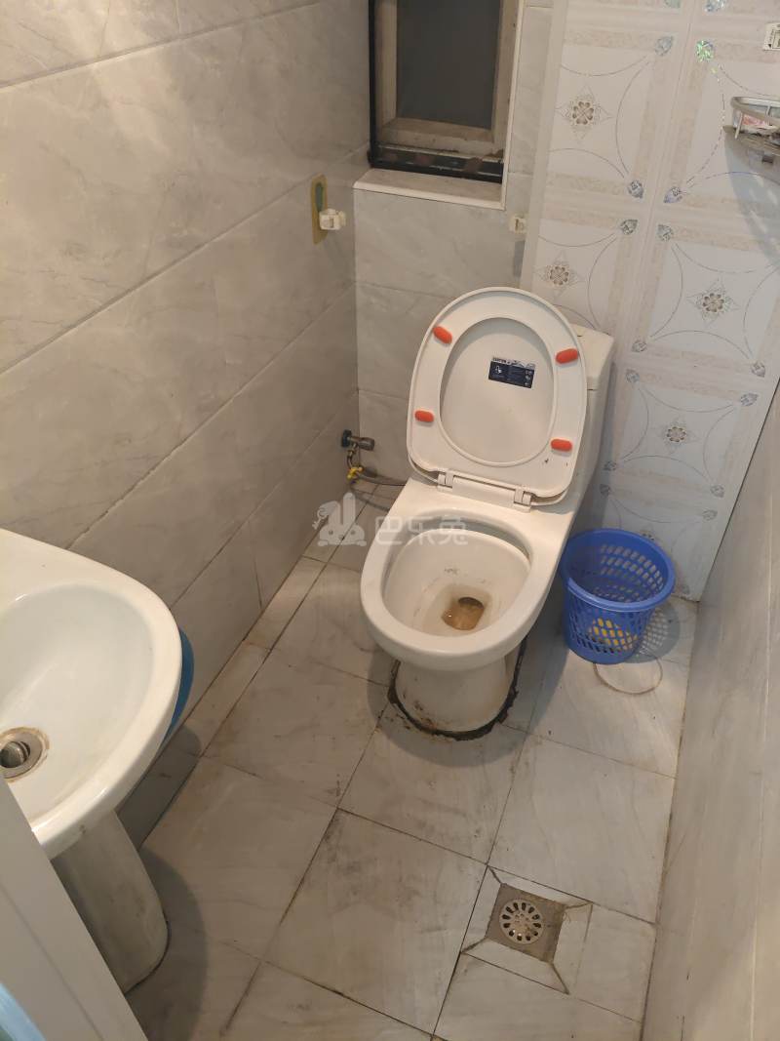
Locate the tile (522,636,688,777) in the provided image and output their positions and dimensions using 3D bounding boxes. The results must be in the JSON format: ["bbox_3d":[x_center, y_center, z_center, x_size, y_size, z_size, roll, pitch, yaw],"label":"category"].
[{"bbox_3d":[0.481,0.387,1.701,0.300,0.010,0.300,14,43,16],"label":"tile"}]

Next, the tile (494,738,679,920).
[{"bbox_3d":[0.374,0.576,1.503,0.300,0.010,0.300,15,43,15],"label":"tile"}]

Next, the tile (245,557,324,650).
[{"bbox_3d":[-0.252,0.201,1.919,0.069,0.010,0.300,15,42,16],"label":"tile"}]

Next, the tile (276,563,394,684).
[{"bbox_3d":[-0.078,0.243,1.866,0.300,0.010,0.300,14,43,16],"label":"tile"}]

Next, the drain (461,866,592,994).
[{"bbox_3d":[0.233,0.701,1.342,0.186,0.014,0.168,14,43,16],"label":"drain"}]

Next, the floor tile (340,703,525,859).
[{"bbox_3d":[0.093,0.503,1.579,0.300,0.010,0.300,15,43,15],"label":"floor tile"}]

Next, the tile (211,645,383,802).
[{"bbox_3d":[-0.186,0.427,1.658,0.300,0.010,0.300,15,43,15],"label":"tile"}]

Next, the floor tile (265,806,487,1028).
[{"bbox_3d":[-0.015,0.684,1.370,0.300,0.010,0.300,15,43,15],"label":"floor tile"}]

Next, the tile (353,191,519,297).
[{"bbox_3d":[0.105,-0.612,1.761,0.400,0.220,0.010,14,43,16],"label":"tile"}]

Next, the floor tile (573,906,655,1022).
[{"bbox_3d":[0.380,0.741,1.314,0.106,0.010,0.160,15,43,15],"label":"floor tile"}]

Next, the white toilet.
[{"bbox_3d":[0.171,-0.005,1.546,0.365,0.795,0.710,14,42,16],"label":"white toilet"}]

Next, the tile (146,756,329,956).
[{"bbox_3d":[-0.295,0.610,1.447,0.300,0.010,0.300,15,43,15],"label":"tile"}]

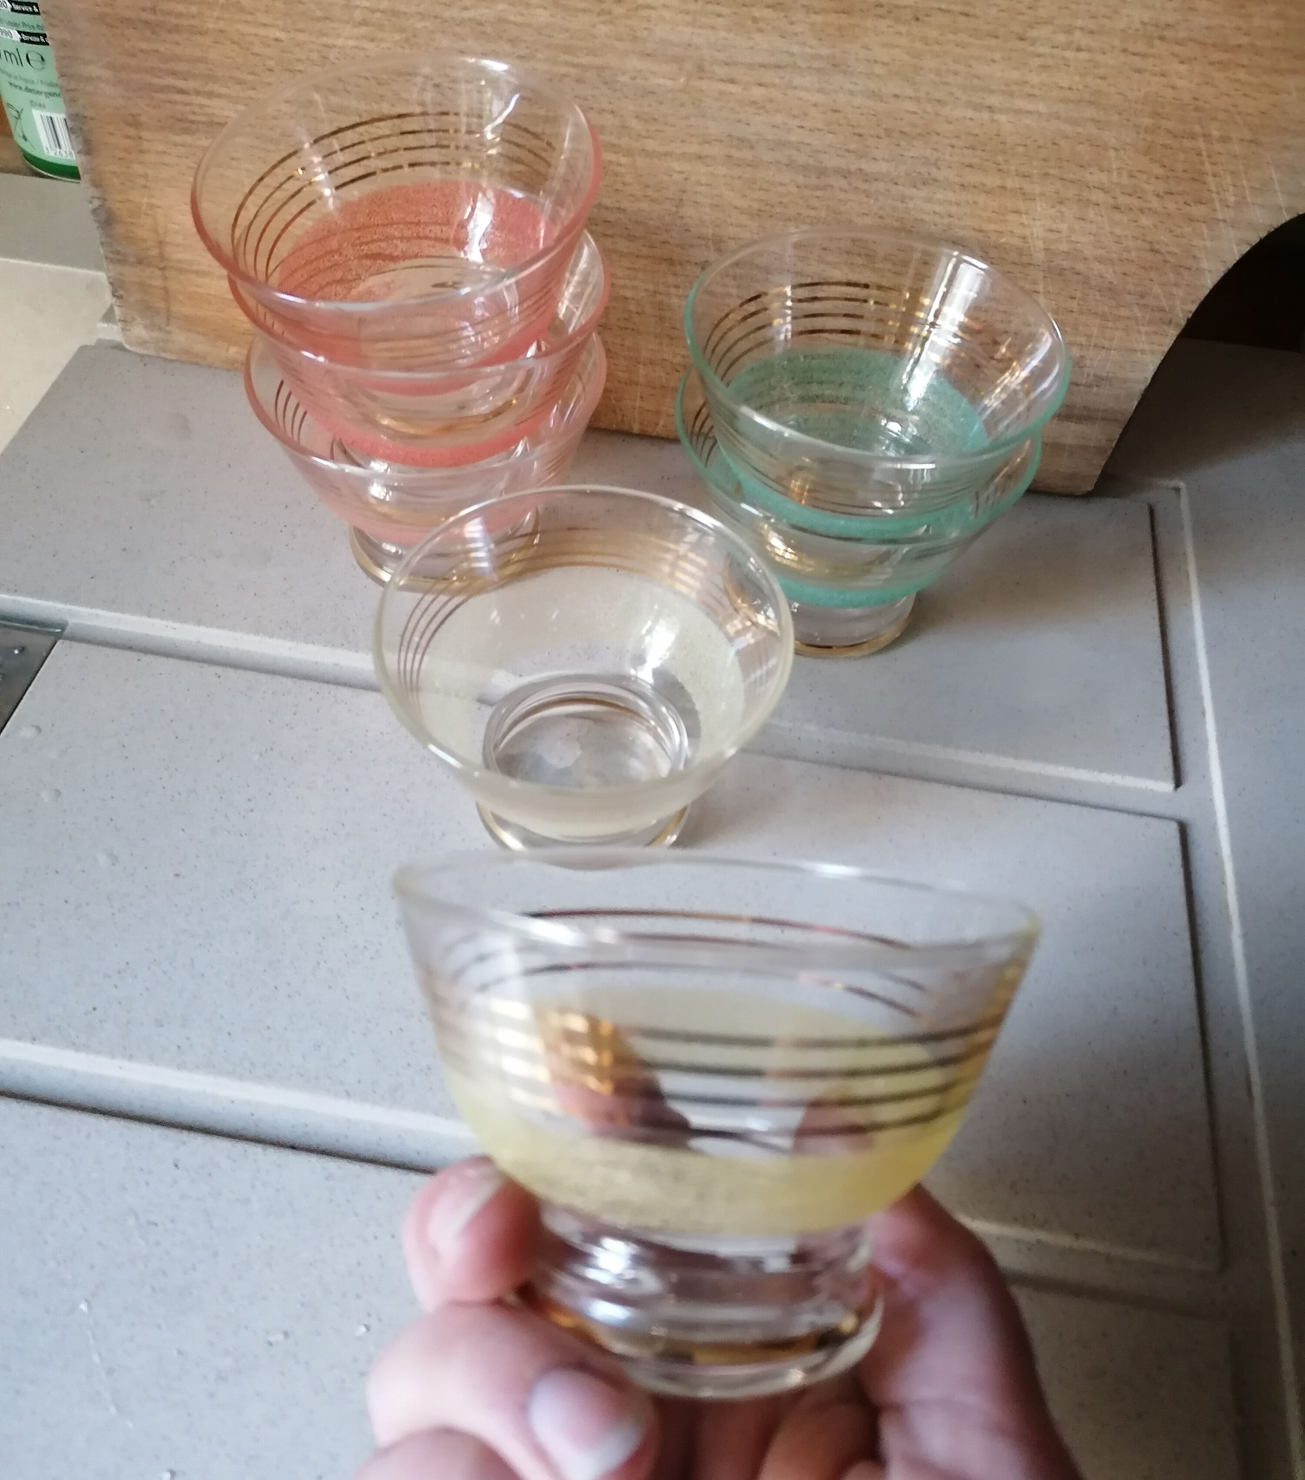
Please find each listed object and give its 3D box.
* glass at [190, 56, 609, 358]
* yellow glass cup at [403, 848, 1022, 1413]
[{"bbox_3d":[-0.051,-0.100,0.295,0.082,0.053,0.082,-2,58,0],"label":"glass"},{"bbox_3d":[0.006,0.046,0.176,0.082,0.082,0.053,4,92,0],"label":"yellow glass cup"}]

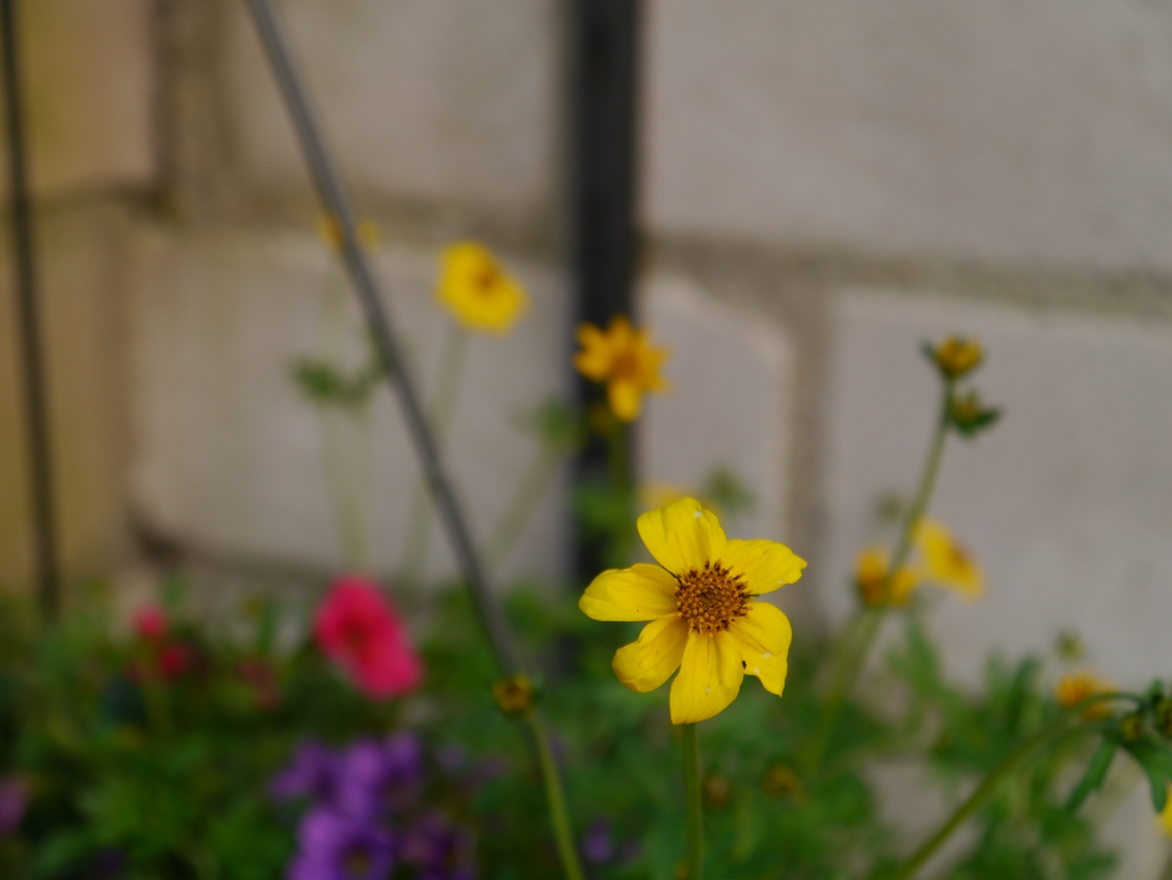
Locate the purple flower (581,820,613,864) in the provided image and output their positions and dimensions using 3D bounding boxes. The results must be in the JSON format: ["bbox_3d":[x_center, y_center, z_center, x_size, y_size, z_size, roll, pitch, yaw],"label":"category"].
[{"bbox_3d":[0.003,0.113,0.630,0.010,0.013,0.009,1,13,0],"label":"purple flower"}]

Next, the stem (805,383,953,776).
[{"bbox_3d":[0.075,0.038,0.570,0.009,0.118,0.008,16,25,0],"label":"stem"}]

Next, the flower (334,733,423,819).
[{"bbox_3d":[-0.063,0.102,0.680,0.027,0.026,0.018,1,13,0],"label":"flower"}]

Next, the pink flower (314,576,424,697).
[{"bbox_3d":[-0.062,0.056,0.630,0.034,0.036,0.017,-5,-19,-38],"label":"pink flower"}]

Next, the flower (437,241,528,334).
[{"bbox_3d":[-0.031,-0.045,0.660,0.029,0.029,0.012,-5,-25,-36],"label":"flower"}]

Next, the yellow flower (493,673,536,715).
[{"bbox_3d":[-0.015,0.055,0.480,0.009,0.009,0.009,1,13,0],"label":"yellow flower"}]

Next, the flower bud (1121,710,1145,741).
[{"bbox_3d":[0.114,0.060,0.465,0.005,0.006,0.006,1,13,0],"label":"flower bud"}]

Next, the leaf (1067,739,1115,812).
[{"bbox_3d":[0.105,0.070,0.465,0.006,0.018,0.006,30,0,0],"label":"leaf"}]

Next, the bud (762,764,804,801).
[{"bbox_3d":[0.055,0.095,0.620,0.011,0.011,0.011,0,14,0],"label":"bud"}]

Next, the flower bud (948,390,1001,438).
[{"bbox_3d":[0.094,-0.006,0.540,0.012,0.011,0.011,1,13,0],"label":"flower bud"}]

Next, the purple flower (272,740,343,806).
[{"bbox_3d":[-0.077,0.092,0.620,0.021,0.019,0.012,3,-26,21],"label":"purple flower"}]

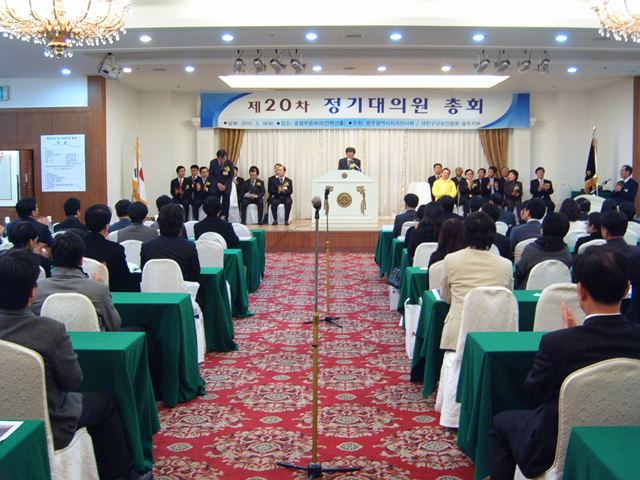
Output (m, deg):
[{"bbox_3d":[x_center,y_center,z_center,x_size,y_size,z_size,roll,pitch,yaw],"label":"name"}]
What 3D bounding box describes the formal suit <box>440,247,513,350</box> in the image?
[{"bbox_3d":[1.056,0.395,4.724,0.510,0.720,0.400,0,6,1],"label":"formal suit"}]

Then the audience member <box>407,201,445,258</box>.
[{"bbox_3d":[1.170,0.257,7.612,0.530,1.310,0.750,0,6,-1],"label":"audience member"}]

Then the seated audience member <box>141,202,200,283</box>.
[{"bbox_3d":[-1.304,0.359,6.291,0.530,1.360,0.750,0,6,1],"label":"seated audience member"}]

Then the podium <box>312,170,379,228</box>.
[{"bbox_3d":[0.566,-0.911,15.193,1.430,1.250,0.650,0,6,1],"label":"podium"}]

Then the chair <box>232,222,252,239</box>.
[{"bbox_3d":[-1.160,0.200,10.169,0.460,0.920,0.560,0,6,1],"label":"chair"}]

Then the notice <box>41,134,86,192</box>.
[{"bbox_3d":[-5.025,-1.496,13.413,0.870,1.130,0.020,0,6,1],"label":"notice"}]

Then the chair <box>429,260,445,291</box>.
[{"bbox_3d":[1.094,0.606,6.059,0.460,0.920,0.560,0,6,-2],"label":"chair"}]

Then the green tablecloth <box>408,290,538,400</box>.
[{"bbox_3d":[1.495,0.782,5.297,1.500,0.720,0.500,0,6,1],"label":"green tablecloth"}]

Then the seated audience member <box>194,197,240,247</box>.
[{"bbox_3d":[-1.295,0.119,8.905,0.570,1.330,0.750,0,6,1],"label":"seated audience member"}]

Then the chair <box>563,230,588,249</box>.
[{"bbox_3d":[3.092,0.329,8.120,0.480,0.920,0.560,0,6,1],"label":"chair"}]

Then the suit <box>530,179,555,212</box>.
[{"bbox_3d":[4.858,-0.931,14.970,0.560,0.950,0.680,1,6,11],"label":"suit"}]

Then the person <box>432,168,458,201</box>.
[{"bbox_3d":[2.974,-1.044,16.236,0.580,1.300,0.720,0,6,1],"label":"person"}]

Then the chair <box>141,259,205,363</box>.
[{"bbox_3d":[-1.308,0.603,6.089,0.460,0.920,0.560,0,6,5],"label":"chair"}]

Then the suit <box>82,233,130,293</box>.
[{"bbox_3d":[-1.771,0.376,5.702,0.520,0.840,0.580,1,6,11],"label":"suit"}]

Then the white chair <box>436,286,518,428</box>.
[{"bbox_3d":[1.070,0.711,4.477,0.490,0.920,0.560,0,6,1],"label":"white chair"}]

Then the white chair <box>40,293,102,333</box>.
[{"bbox_3d":[-1.582,0.749,4.646,0.430,0.910,0.550,0,6,1],"label":"white chair"}]

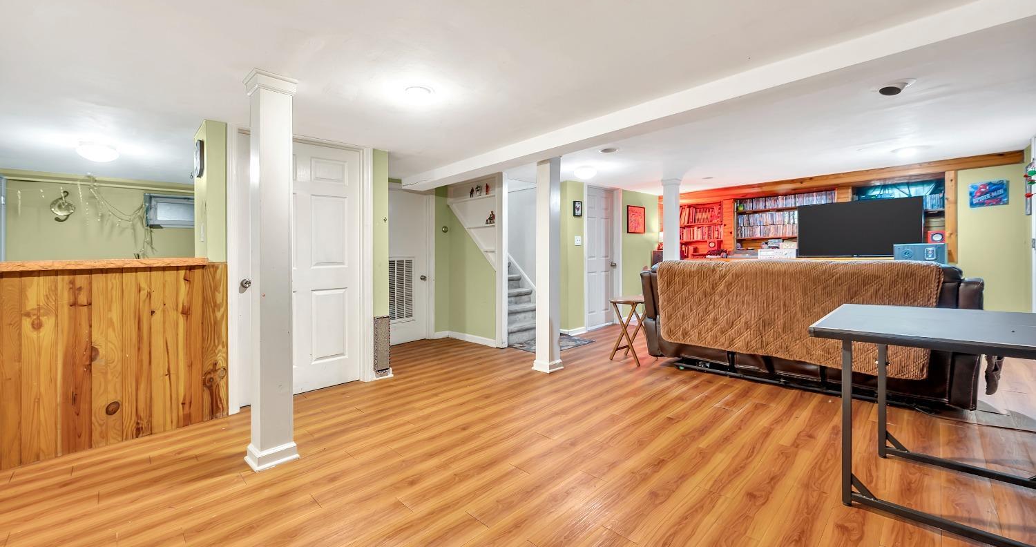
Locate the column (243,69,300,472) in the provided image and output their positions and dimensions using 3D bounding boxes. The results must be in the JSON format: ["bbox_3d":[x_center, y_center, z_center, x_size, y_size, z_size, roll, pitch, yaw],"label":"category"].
[{"bbox_3d":[-1.376,-0.016,2.250,0.220,2.100,0.220,2,2,45],"label":"column"}]

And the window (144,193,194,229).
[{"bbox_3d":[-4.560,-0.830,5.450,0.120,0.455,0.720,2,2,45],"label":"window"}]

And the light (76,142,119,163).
[{"bbox_3d":[-3.738,-1.070,3.580,0.270,0.100,0.270,2,2,45],"label":"light"}]

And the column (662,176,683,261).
[{"bbox_3d":[2.195,-0.275,5.750,0.220,2.100,0.220,2,2,45],"label":"column"}]

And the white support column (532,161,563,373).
[{"bbox_3d":[0.292,-0.070,3.900,0.220,1.990,0.220,2,2,45],"label":"white support column"}]

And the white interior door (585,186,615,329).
[{"bbox_3d":[1.220,-0.238,5.880,0.050,2.030,0.710,2,2,45],"label":"white interior door"}]

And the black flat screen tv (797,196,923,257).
[{"bbox_3d":[4.210,-0.545,5.030,1.205,0.690,0.070,2,2,45],"label":"black flat screen tv"}]

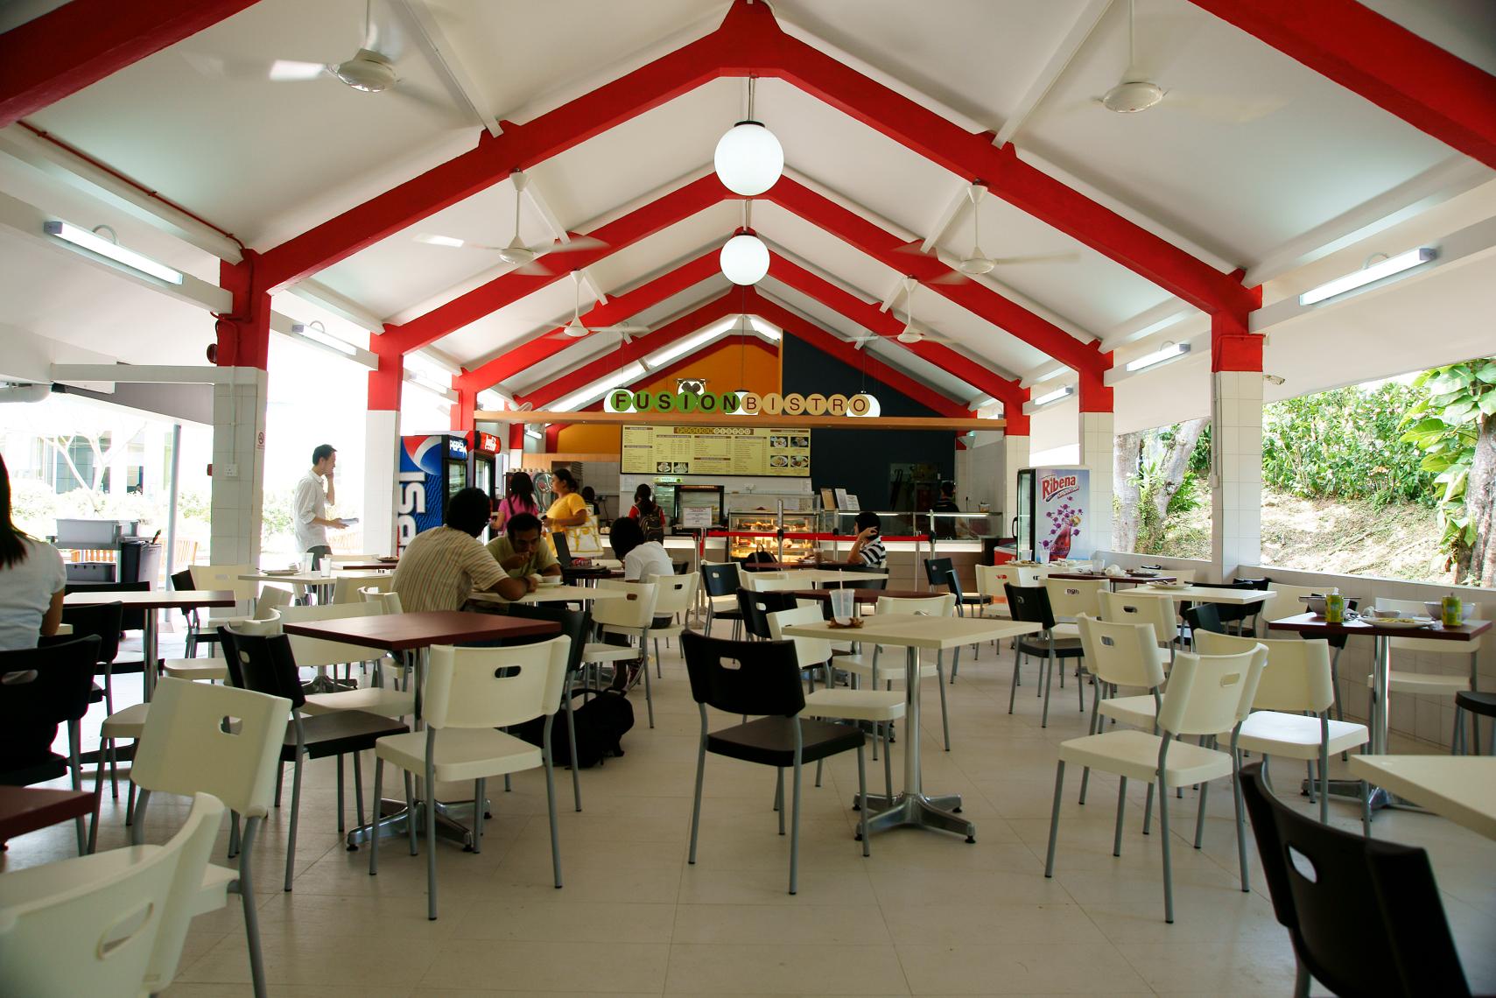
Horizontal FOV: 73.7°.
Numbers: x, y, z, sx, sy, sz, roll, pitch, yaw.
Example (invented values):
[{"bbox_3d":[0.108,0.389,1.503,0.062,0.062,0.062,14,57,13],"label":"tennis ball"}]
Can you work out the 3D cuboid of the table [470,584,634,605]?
[{"bbox_3d":[-1.092,0.861,5.218,0.700,0.750,0.700,0,-1,41],"label":"table"}]

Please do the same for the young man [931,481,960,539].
[{"bbox_3d":[3.005,0.597,15.217,0.360,1.726,0.500,2,-1,-40],"label":"young man"}]

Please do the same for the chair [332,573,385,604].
[{"bbox_3d":[-2.290,0.835,5.922,0.460,0.780,0.510,2,-1,-39],"label":"chair"}]

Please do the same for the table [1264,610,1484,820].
[{"bbox_3d":[2.680,0.896,4.209,0.700,0.745,0.700,0,-1,35],"label":"table"}]

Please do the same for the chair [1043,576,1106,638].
[{"bbox_3d":[2.072,0.910,6.652,0.460,0.780,0.510,1,-1,-5],"label":"chair"}]

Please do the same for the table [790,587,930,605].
[{"bbox_3d":[0.573,0.885,5.401,0.700,0.750,0.700,0,-1,44],"label":"table"}]

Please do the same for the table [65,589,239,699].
[{"bbox_3d":[-2.742,0.823,4.574,0.700,0.745,0.700,1,-1,-26],"label":"table"}]

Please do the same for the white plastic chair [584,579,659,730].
[{"bbox_3d":[-0.825,0.853,5.439,0.450,0.780,0.520,0,-1,40],"label":"white plastic chair"}]

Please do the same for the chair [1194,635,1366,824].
[{"bbox_3d":[1.914,0.857,3.591,0.460,0.780,0.510,0,-1,44],"label":"chair"}]

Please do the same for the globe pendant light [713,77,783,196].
[{"bbox_3d":[0.004,-2.690,7.397,0.515,0.880,0.515,1,-1,0],"label":"globe pendant light"}]

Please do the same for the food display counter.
[{"bbox_3d":[0.341,0.805,14.322,1.270,1.211,0.760,1,-1,0],"label":"food display counter"}]

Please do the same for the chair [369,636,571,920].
[{"bbox_3d":[-0.880,0.812,3.133,0.460,0.780,0.530,2,-1,-42],"label":"chair"}]

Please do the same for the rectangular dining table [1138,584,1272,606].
[{"bbox_3d":[2.588,0.918,5.776,0.700,0.750,0.700,2,-1,-41],"label":"rectangular dining table"}]

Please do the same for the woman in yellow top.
[{"bbox_3d":[-1.735,0.510,9.479,0.420,1.580,0.480,1,-1,-15],"label":"woman in yellow top"}]

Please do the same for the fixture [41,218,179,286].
[{"bbox_3d":[-3.750,-1.450,5.960,0.100,0.070,1.180,1,-1,0],"label":"fixture"}]

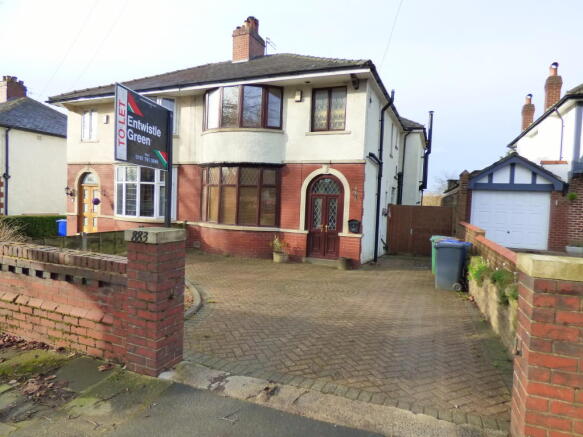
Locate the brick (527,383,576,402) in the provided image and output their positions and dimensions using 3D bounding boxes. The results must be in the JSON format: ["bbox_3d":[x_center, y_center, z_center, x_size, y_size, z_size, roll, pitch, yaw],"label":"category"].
[{"bbox_3d":[1.491,0.990,1.971,0.215,0.075,0.105,3,4,19],"label":"brick"}]

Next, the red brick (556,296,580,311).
[{"bbox_3d":[1.568,0.471,1.960,0.105,0.075,0.170,3,4,19],"label":"red brick"}]

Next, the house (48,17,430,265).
[{"bbox_3d":[-1.626,-4.046,16.161,13.800,10.000,10.600,3,4,23],"label":"house"}]

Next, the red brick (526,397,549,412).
[{"bbox_3d":[1.450,1.073,2.033,0.105,0.075,0.190,3,4,19],"label":"red brick"}]

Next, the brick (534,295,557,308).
[{"bbox_3d":[1.462,0.467,1.996,0.105,0.075,0.170,3,4,19],"label":"brick"}]

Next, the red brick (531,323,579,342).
[{"bbox_3d":[1.500,0.643,1.955,0.215,0.075,0.105,3,4,19],"label":"red brick"}]

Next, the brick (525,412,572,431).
[{"bbox_3d":[1.486,1.163,1.979,0.215,0.075,0.105,3,4,19],"label":"brick"}]

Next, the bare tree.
[{"bbox_3d":[17.375,-2.821,38.000,3.600,5.500,3.600,3,4,23],"label":"bare tree"}]

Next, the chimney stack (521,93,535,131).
[{"bbox_3d":[11.772,-5.337,16.800,0.500,1.900,0.550,3,4,23],"label":"chimney stack"}]

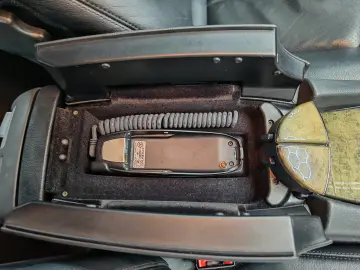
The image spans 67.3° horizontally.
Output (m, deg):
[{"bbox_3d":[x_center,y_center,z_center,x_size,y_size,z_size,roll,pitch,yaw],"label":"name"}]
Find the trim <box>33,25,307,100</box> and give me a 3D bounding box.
[{"bbox_3d":[-0.003,-0.075,0.314,0.292,0.092,0.044,-1,74,2],"label":"trim"}]

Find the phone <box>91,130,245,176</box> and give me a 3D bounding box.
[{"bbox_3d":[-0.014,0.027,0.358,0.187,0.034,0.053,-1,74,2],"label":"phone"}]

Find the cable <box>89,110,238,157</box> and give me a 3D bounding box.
[{"bbox_3d":[-0.021,-0.002,0.352,0.187,0.024,0.052,-1,74,2],"label":"cable"}]

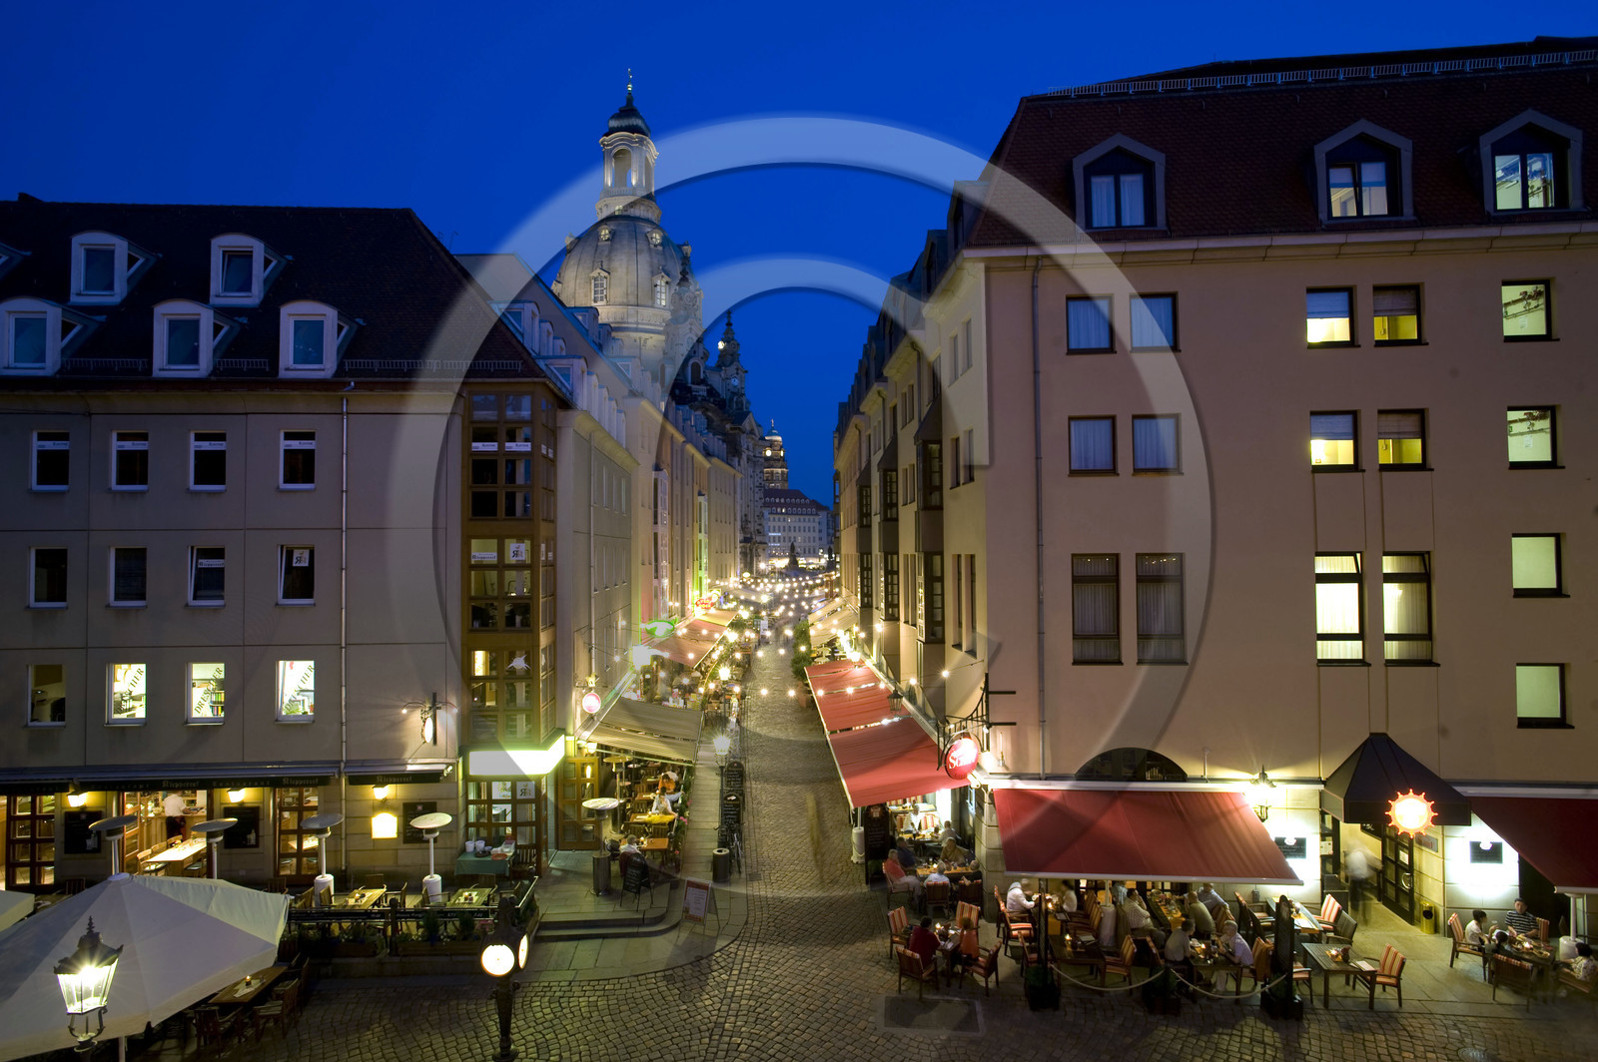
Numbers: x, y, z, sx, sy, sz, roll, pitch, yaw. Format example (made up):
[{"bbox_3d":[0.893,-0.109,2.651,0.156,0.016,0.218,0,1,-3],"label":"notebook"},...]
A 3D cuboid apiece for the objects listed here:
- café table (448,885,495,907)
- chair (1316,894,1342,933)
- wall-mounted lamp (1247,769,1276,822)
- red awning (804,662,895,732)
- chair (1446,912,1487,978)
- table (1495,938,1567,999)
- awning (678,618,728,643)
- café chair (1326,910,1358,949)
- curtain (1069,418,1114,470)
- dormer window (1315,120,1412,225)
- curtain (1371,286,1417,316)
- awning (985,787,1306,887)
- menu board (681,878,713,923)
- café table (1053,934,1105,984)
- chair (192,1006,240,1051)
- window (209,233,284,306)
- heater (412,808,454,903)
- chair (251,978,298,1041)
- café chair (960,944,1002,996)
[{"bbox_3d":[-7.795,9.040,19.851,0.800,0.750,1.160,0,-2,-3],"label":"café table"},{"bbox_3d":[11.907,8.941,19.237,0.700,0.950,0.620,-1,-2,11],"label":"chair"},{"bbox_3d":[10.752,6.104,19.508,0.600,1.300,0.630,-1,-2,5],"label":"wall-mounted lamp"},{"bbox_3d":[2.101,6.400,35.196,2.900,0.900,15.500,0,-2,-2],"label":"red awning"},{"bbox_3d":[13.938,8.612,17.463,0.590,0.940,0.640,1,-2,-40],"label":"chair"},{"bbox_3d":[14.937,8.962,17.316,1.130,0.740,0.970,1,-2,-41],"label":"table"},{"bbox_3d":[-6.094,6.439,53.849,2.200,1.100,9.500,0,-2,-1],"label":"awning"},{"bbox_3d":[11.378,8.653,17.843,0.630,0.920,0.590,-1,-2,11],"label":"café chair"},{"bbox_3d":[6.757,-1.996,19.431,1.001,1.219,0.080,-1,-2,5],"label":"curtain"},{"bbox_3d":[13.837,-8.760,21.006,2.219,2.530,0.900,-1,-2,6],"label":"dormer window"},{"bbox_3d":[13.816,-5.330,19.590,1.024,0.701,0.060,-1,-2,6],"label":"curtain"},{"bbox_3d":[7.013,6.305,17.648,5.580,1.050,2.780,-1,-2,5],"label":"awning"},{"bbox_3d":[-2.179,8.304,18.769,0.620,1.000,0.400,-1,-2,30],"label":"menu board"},{"bbox_3d":[5.834,9.174,17.775,1.000,0.750,1.000,-1,-2,7],"label":"café table"},{"bbox_3d":[-10.833,9.200,15.822,0.580,0.900,0.600,-1,-2,13],"label":"chair"},{"bbox_3d":[-15.816,-7.311,24.372,1.436,2.052,1.400,0,-2,-3],"label":"window"},{"bbox_3d":[-9.074,8.179,20.827,1.040,2.280,1.040,-1,-2,5],"label":"heater"},{"bbox_3d":[-9.899,9.091,16.038,0.590,0.910,0.560,0,-2,-4],"label":"chair"},{"bbox_3d":[3.784,9.101,17.723,0.620,0.930,0.600,-2,-2,33],"label":"café chair"}]

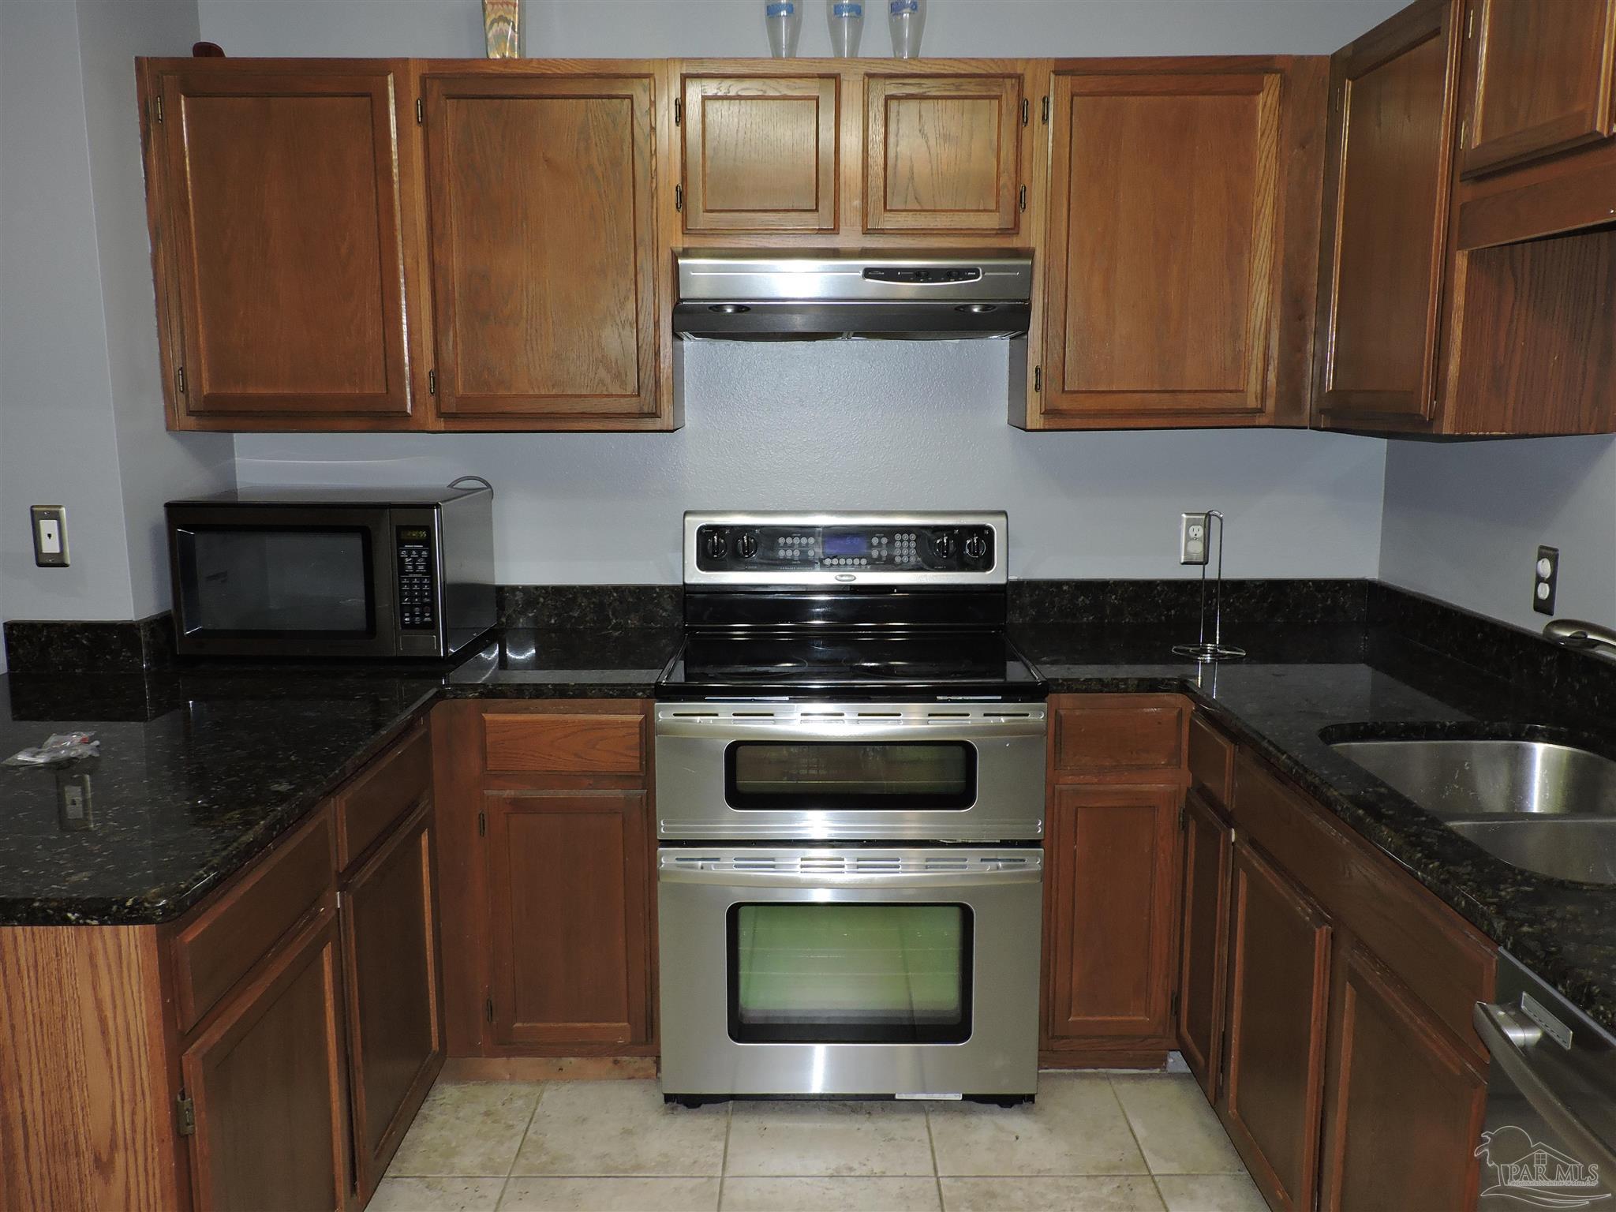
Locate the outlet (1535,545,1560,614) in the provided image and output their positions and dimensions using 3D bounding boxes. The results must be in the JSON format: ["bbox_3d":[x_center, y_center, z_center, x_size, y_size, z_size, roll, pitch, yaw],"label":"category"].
[{"bbox_3d":[1.386,-0.047,2.458,0.008,0.120,0.073,0,10,0],"label":"outlet"}]

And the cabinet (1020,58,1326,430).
[{"bbox_3d":[0.773,-0.780,2.895,0.610,0.760,0.330,0,10,0],"label":"cabinet"}]

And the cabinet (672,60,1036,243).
[{"bbox_3d":[0.092,-0.964,2.862,0.765,0.382,0.330,0,10,0],"label":"cabinet"}]

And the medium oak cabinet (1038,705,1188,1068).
[{"bbox_3d":[0.624,0.542,2.965,0.305,0.845,0.630,0,10,0],"label":"medium oak cabinet"}]

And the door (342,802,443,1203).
[{"bbox_3d":[-0.749,0.688,2.366,0.020,0.550,0.480,0,10,0],"label":"door"}]

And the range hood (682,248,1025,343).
[{"bbox_3d":[0.093,-0.676,2.842,0.758,0.179,0.465,0,10,0],"label":"range hood"}]

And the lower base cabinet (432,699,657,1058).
[{"bbox_3d":[-0.531,0.537,2.960,0.465,0.825,0.630,0,10,0],"label":"lower base cabinet"}]

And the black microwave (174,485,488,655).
[{"bbox_3d":[-1.043,-0.082,2.931,0.572,0.330,0.395,0,10,2],"label":"black microwave"}]

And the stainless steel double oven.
[{"bbox_3d":[0.086,0.413,2.888,0.758,1.189,0.695,0,10,0],"label":"stainless steel double oven"}]

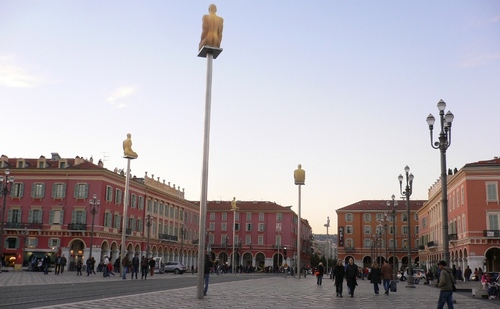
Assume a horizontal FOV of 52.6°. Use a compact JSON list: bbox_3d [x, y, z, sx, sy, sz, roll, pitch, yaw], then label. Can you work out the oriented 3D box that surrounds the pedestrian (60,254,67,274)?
[{"bbox_3d":[-16.849,9.901,45.670,0.520,1.690,0.450,-1,-12,11],"label":"pedestrian"}]

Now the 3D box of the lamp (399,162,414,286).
[{"bbox_3d":[12.376,5.501,39.446,1.330,9.430,1.330,1,-12,0],"label":"lamp"}]

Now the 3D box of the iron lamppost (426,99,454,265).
[{"bbox_3d":[8.690,1.906,22.540,1.280,9.120,1.280,2,-12,0],"label":"iron lamppost"}]

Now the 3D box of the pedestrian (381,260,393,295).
[{"bbox_3d":[7.158,6.469,26.497,0.600,1.760,0.420,1,-12,4],"label":"pedestrian"}]

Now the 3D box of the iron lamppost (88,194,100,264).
[{"bbox_3d":[-19.997,9.862,64.223,1.330,9.610,1.330,1,-12,0],"label":"iron lamppost"}]

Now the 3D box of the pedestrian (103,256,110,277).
[{"bbox_3d":[-11.867,9.221,41.600,0.450,1.750,0.500,6,-13,-20],"label":"pedestrian"}]

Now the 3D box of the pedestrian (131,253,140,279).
[{"bbox_3d":[-8.295,8.281,37.021,0.580,1.740,0.420,6,-13,-17],"label":"pedestrian"}]

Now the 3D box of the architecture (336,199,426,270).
[{"bbox_3d":[34.810,22.013,136.314,21.610,20.000,14.000,-1,-13,12],"label":"architecture"}]

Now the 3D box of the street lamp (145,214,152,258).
[{"bbox_3d":[-17.064,14.575,83.938,1.250,9.100,1.250,2,-12,0],"label":"street lamp"}]

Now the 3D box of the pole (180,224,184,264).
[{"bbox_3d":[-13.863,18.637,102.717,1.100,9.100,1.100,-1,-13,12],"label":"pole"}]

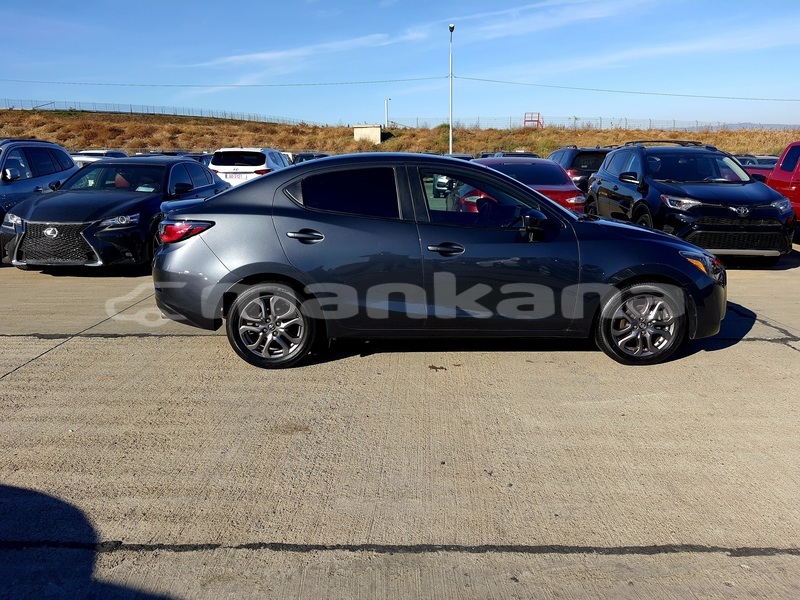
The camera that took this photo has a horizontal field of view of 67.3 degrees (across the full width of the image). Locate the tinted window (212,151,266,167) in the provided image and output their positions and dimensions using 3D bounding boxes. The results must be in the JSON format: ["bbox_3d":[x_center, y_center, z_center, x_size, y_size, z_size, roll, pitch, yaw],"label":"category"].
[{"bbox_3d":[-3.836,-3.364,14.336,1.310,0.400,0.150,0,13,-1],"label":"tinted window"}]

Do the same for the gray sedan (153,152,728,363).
[{"bbox_3d":[0.355,-0.434,4.832,4.340,1.480,1.720,0,13,-2],"label":"gray sedan"}]

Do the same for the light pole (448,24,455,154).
[{"bbox_3d":[2.848,-11.021,34.396,0.330,8.810,0.450,0,13,0],"label":"light pole"}]

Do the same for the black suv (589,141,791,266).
[{"bbox_3d":[4.488,-1.703,9.974,1.860,1.700,4.600,0,13,1],"label":"black suv"}]

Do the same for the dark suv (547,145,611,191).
[{"bbox_3d":[4.799,-3.164,16.197,1.880,1.740,4.750,0,13,0],"label":"dark suv"}]

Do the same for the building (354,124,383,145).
[{"bbox_3d":[-3.281,-17.468,63.911,3.000,2.170,2.500,0,13,0],"label":"building"}]

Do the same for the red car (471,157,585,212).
[{"bbox_3d":[1.959,-1.775,10.729,1.850,1.470,4.850,1,13,6],"label":"red car"}]

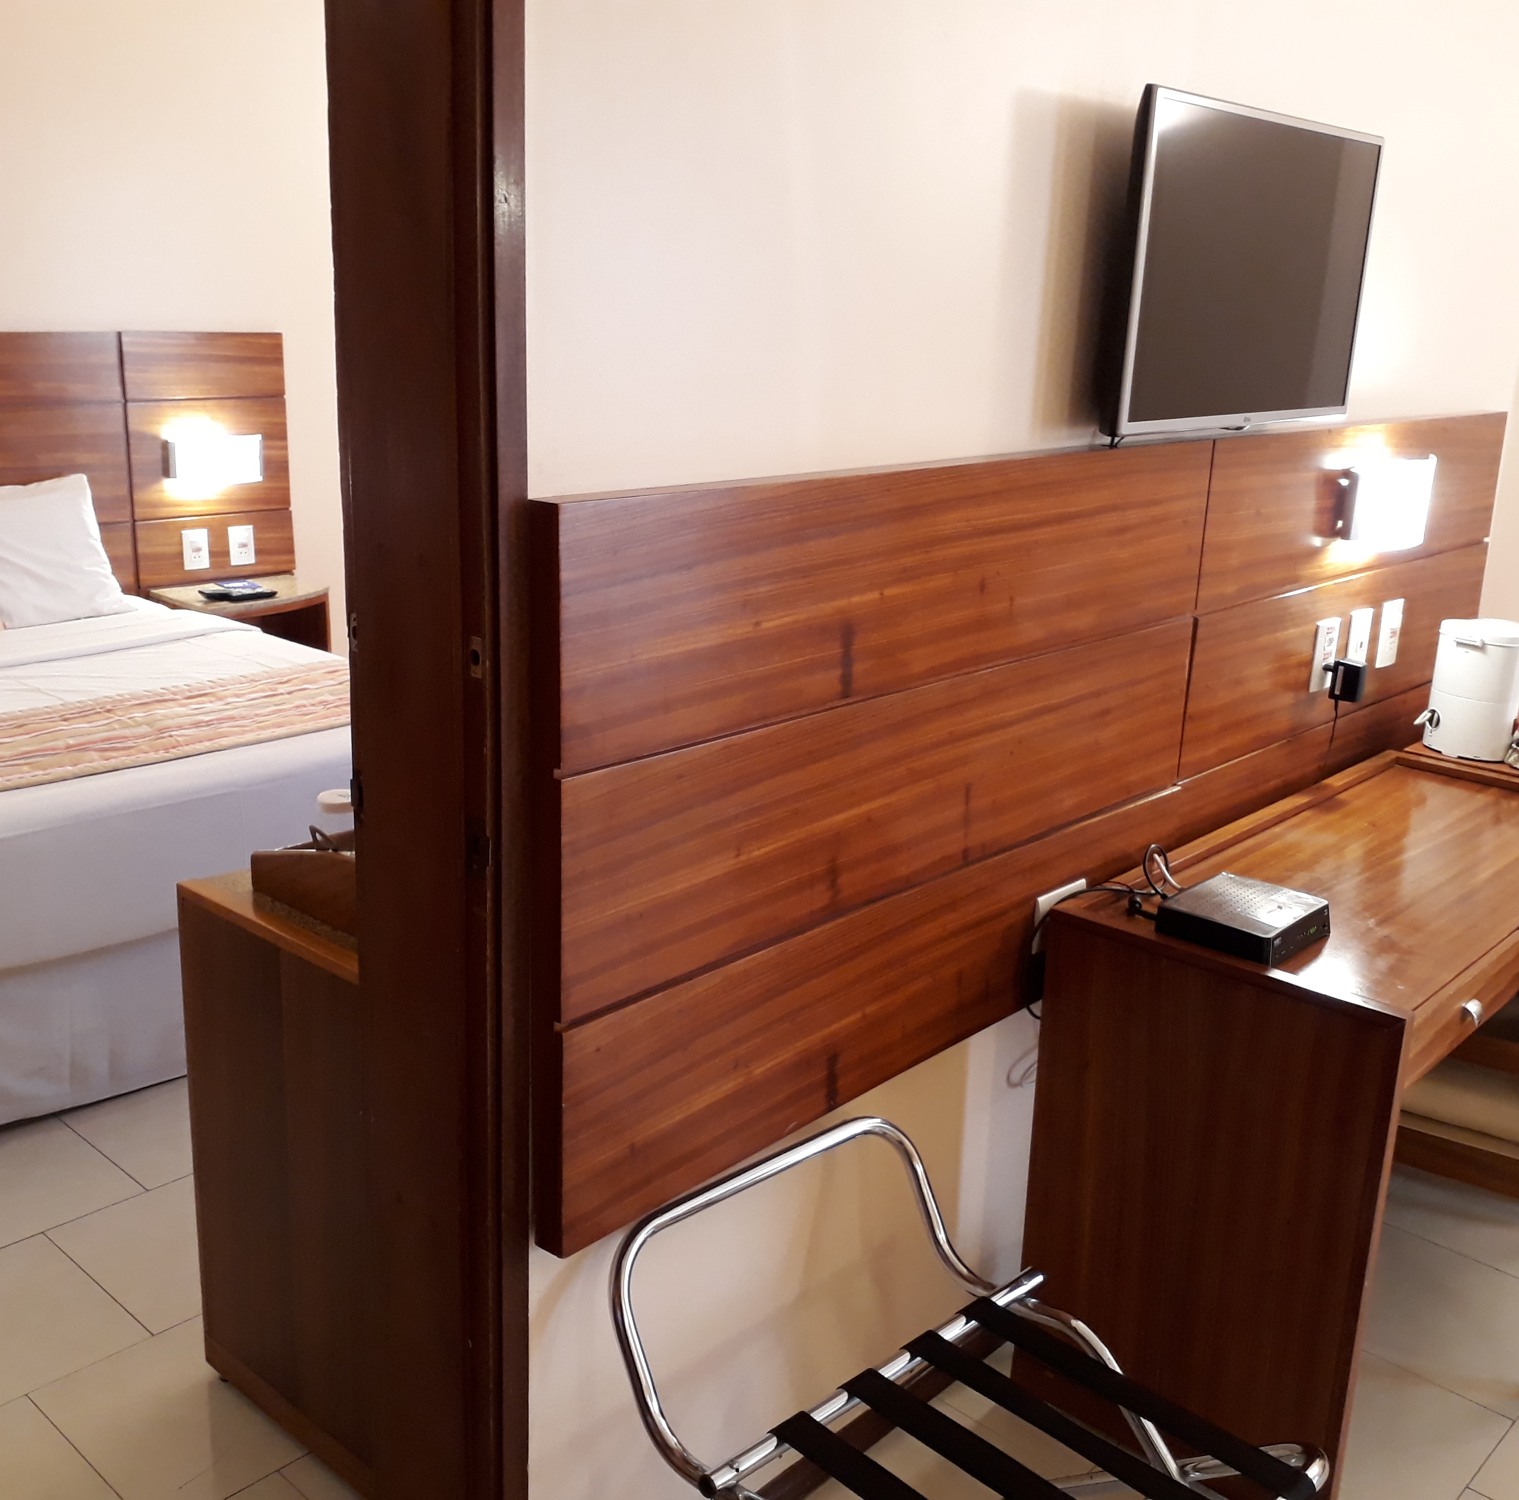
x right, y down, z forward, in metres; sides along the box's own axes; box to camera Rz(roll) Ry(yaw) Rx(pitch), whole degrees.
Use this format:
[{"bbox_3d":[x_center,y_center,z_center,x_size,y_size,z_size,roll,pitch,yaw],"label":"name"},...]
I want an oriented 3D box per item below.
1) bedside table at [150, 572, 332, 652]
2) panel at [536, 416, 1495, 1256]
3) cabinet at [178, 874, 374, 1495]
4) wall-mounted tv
[{"bbox_3d":[-1.674,-0.225,5.288,0.467,0.628,0.531,16,22,41],"label":"bedside table"},{"bbox_3d":[0.656,-0.081,2.458,0.040,0.800,2.528,16,22,41],"label":"panel"},{"bbox_3d":[-0.371,0.559,2.389,0.567,0.800,0.757,16,22,41],"label":"cabinet"},{"bbox_3d":[0.690,-0.680,2.228,0.063,0.420,0.708,16,22,41],"label":"wall-mounted tv"}]

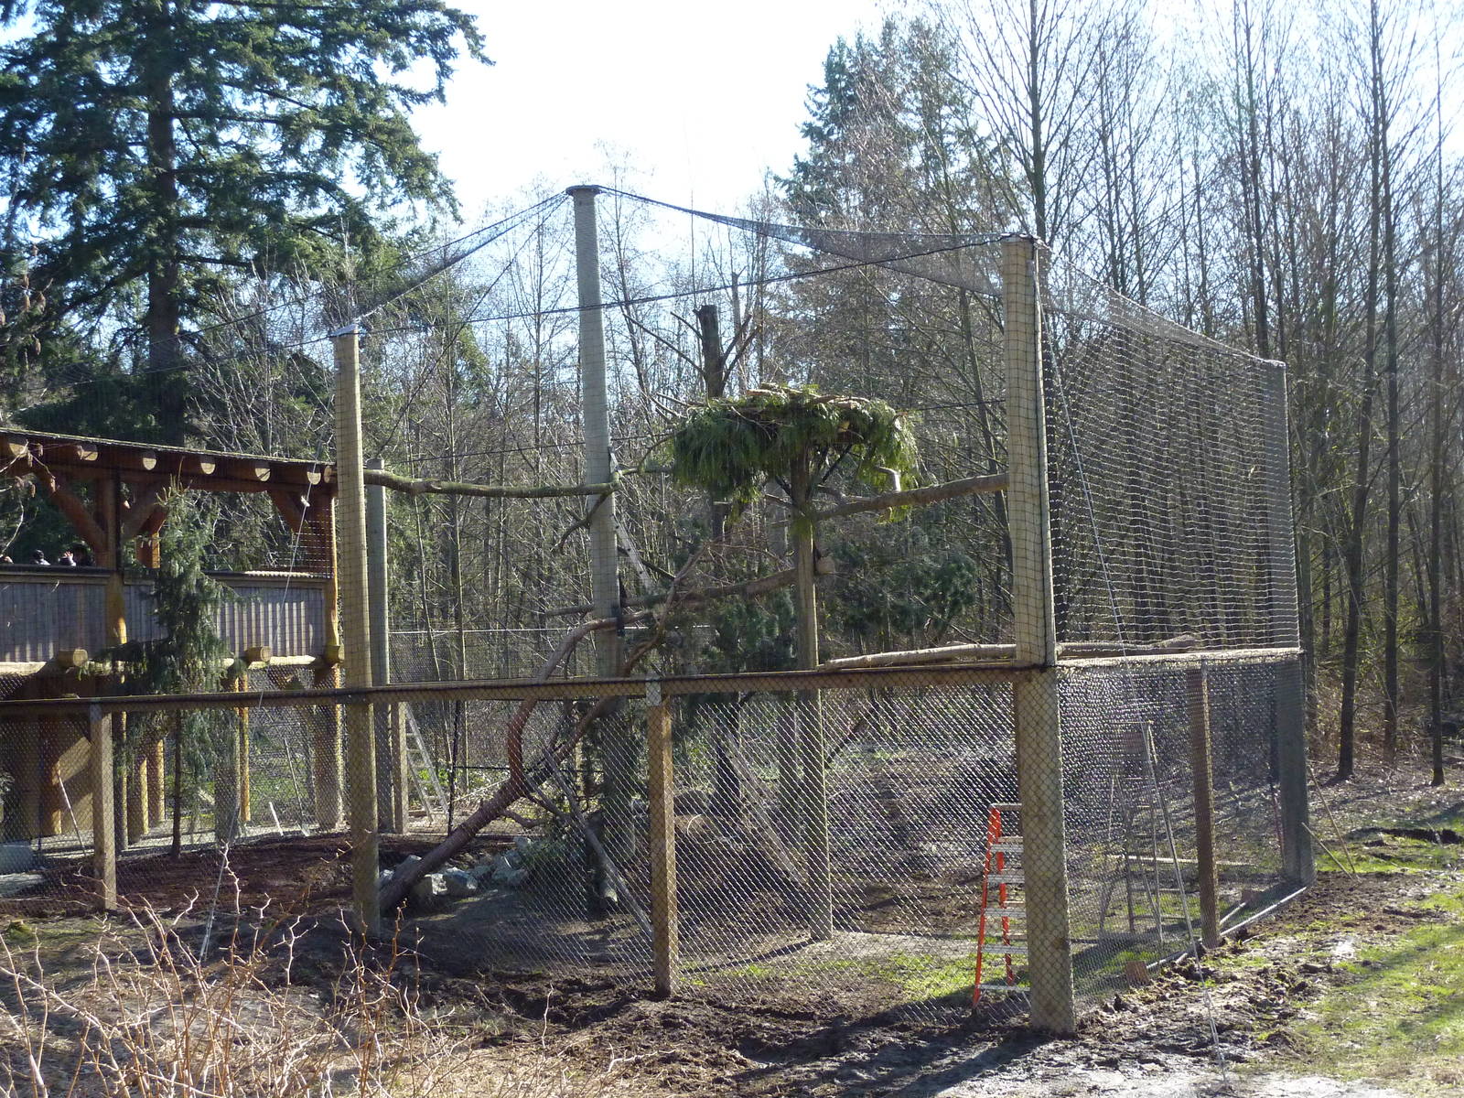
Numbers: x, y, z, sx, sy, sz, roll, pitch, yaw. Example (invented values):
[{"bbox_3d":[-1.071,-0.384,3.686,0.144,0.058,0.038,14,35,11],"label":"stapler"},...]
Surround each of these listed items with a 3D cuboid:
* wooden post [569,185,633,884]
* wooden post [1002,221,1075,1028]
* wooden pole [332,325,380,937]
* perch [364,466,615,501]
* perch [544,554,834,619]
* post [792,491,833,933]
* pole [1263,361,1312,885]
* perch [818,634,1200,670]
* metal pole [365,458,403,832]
[{"bbox_3d":[-1.442,-0.247,21.161,0.310,7.682,0.310,-5,-4,29],"label":"wooden post"},{"bbox_3d":[2.321,0.619,14.504,0.320,6.072,0.320,-4,-4,29],"label":"wooden post"},{"bbox_3d":[-3.491,0.741,17.695,0.240,5.647,0.240,-4,-4,29],"label":"wooden pole"},{"bbox_3d":[-2.548,-0.673,19.466,0.160,0.263,3.708,-5,-4,44],"label":"perch"},{"bbox_3d":[-0.602,0.406,20.230,0.200,0.336,5.508,0,-4,-35],"label":"perch"},{"bbox_3d":[0.745,1.467,17.733,0.180,4.328,0.180,-4,-4,29],"label":"post"},{"bbox_3d":[6.226,0.811,21.320,0.290,5.854,0.290,-3,-4,29],"label":"pole"},{"bbox_3d":[2.568,0.893,16.676,4.652,0.175,0.140,0,-4,-36],"label":"perch"},{"bbox_3d":[-5.074,1.394,27.566,0.250,5.381,0.250,-4,-4,29],"label":"metal pole"}]

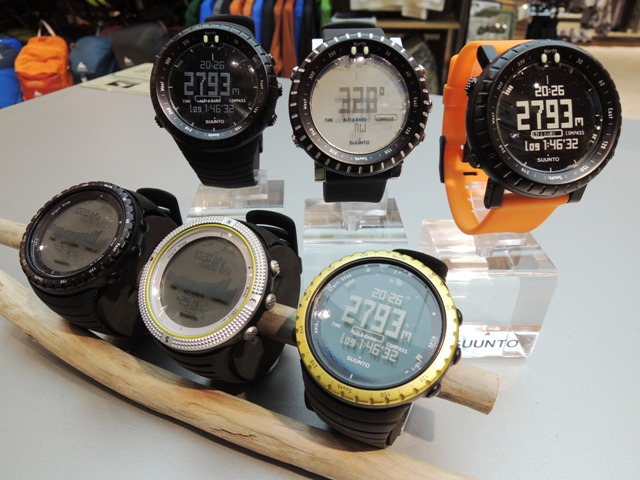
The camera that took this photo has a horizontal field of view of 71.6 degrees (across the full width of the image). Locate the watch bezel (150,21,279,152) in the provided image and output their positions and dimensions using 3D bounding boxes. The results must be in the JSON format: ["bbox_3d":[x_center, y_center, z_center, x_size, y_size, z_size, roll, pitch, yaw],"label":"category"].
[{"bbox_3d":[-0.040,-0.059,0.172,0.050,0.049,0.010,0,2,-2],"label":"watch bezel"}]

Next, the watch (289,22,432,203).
[{"bbox_3d":[0.013,-0.051,0.183,0.051,0.071,0.066,-3,4,-3],"label":"watch"}]

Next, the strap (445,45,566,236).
[{"bbox_3d":[0.068,-0.039,0.171,0.025,0.073,0.057,-3,2,-3],"label":"strap"}]

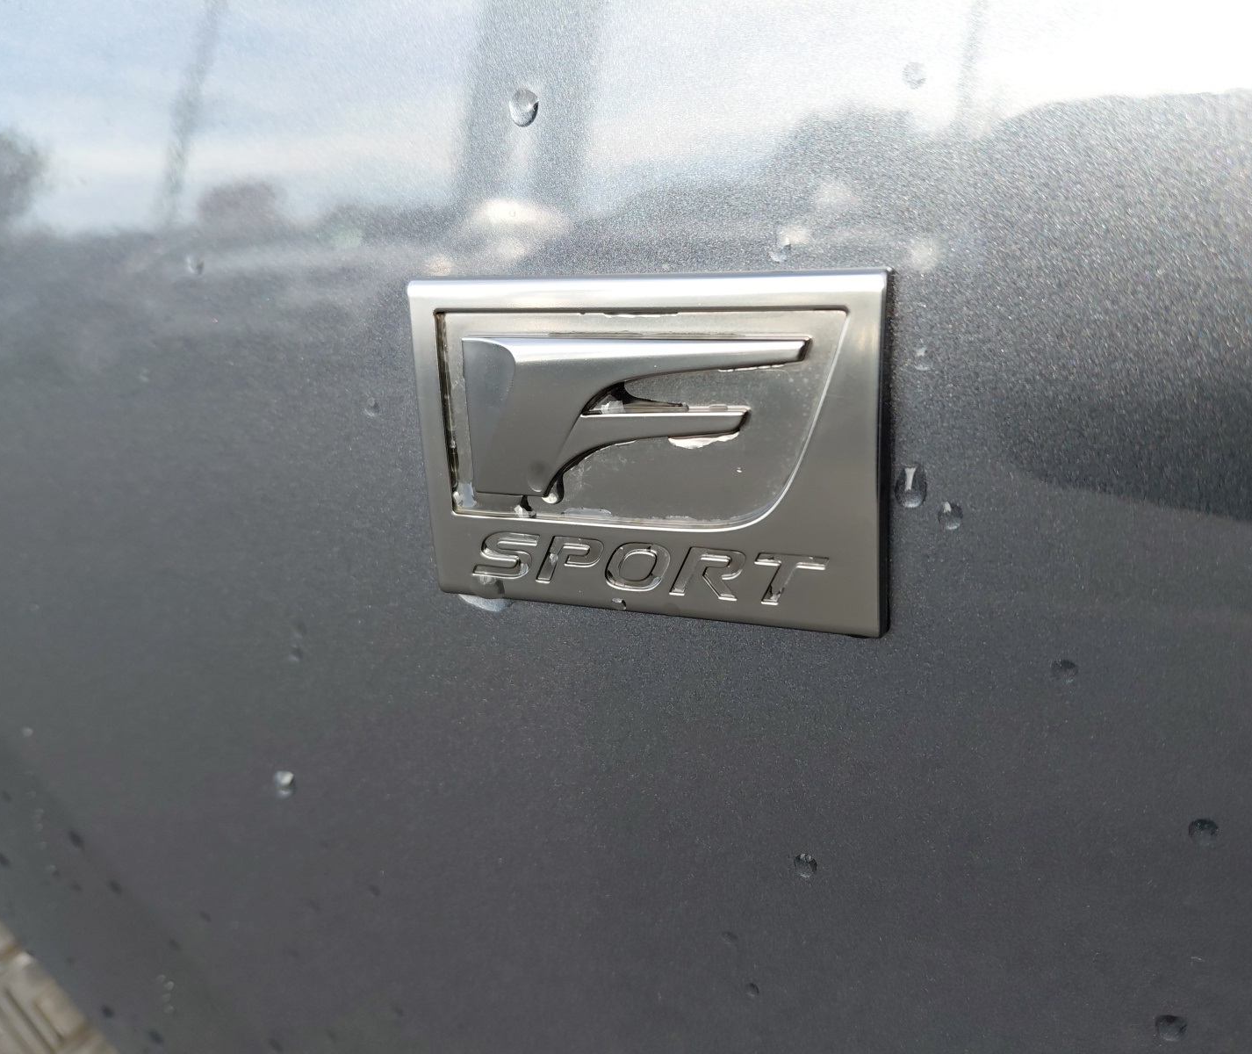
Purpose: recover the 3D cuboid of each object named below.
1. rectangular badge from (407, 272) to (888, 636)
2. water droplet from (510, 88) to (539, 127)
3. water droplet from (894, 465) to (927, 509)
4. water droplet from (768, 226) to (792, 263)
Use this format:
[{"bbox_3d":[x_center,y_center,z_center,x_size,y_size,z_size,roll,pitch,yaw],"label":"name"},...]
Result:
[{"bbox_3d":[0.002,-0.011,0.140,0.066,0.047,0.005,4,19,21],"label":"rectangular badge"},{"bbox_3d":[-0.013,-0.055,0.133,0.004,0.005,0.002,4,19,21],"label":"water droplet"},{"bbox_3d":[0.036,-0.005,0.130,0.004,0.006,0.002,4,19,21],"label":"water droplet"},{"bbox_3d":[0.019,-0.035,0.127,0.003,0.004,0.002,4,19,21],"label":"water droplet"}]

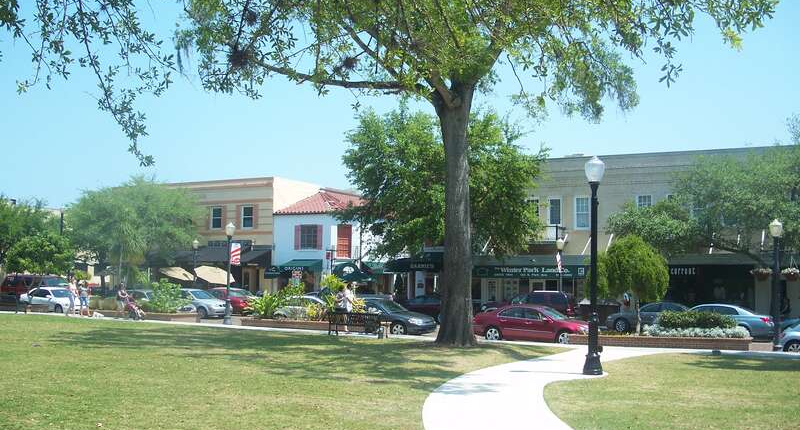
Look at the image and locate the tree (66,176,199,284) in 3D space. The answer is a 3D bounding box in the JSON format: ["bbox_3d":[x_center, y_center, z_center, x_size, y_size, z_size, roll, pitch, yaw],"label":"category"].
[{"bbox_3d":[-15.536,1.652,49.198,7.600,7.900,7.400,-2,-5,33],"label":"tree"}]

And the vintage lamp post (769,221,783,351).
[{"bbox_3d":[10.885,2.008,24.746,0.420,3.820,0.420,-1,-5,27],"label":"vintage lamp post"}]

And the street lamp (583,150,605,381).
[{"bbox_3d":[3.729,0.965,16.561,0.420,4.220,0.420,-1,-5,27],"label":"street lamp"}]

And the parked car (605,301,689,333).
[{"bbox_3d":[11.517,4.647,38.243,4.600,1.460,1.800,-1,-5,31],"label":"parked car"}]

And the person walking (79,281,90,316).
[{"bbox_3d":[-14.496,3.851,39.235,0.400,1.640,0.500,-1,-5,31],"label":"person walking"}]

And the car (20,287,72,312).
[{"bbox_3d":[-19.063,4.739,47.759,4.600,1.410,1.780,-2,-5,34],"label":"car"}]

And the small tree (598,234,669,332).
[{"bbox_3d":[7.403,2.233,27.472,2.600,3.250,2.600,0,-5,15],"label":"small tree"}]

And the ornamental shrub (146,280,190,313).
[{"bbox_3d":[-10.349,3.614,37.941,1.800,1.500,1.700,3,-5,-15],"label":"ornamental shrub"}]

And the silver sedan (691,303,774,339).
[{"bbox_3d":[12.848,4.412,35.143,4.800,1.460,1.820,-1,-5,31],"label":"silver sedan"}]

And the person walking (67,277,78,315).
[{"bbox_3d":[-14.215,3.545,37.263,0.450,1.660,0.500,-2,-5,28],"label":"person walking"}]

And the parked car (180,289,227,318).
[{"bbox_3d":[-10.309,4.450,43.276,4.600,1.450,1.770,-2,-5,32],"label":"parked car"}]

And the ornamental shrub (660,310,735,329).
[{"bbox_3d":[8.663,3.072,24.900,2.300,0.720,1.000,-1,-5,26],"label":"ornamental shrub"}]

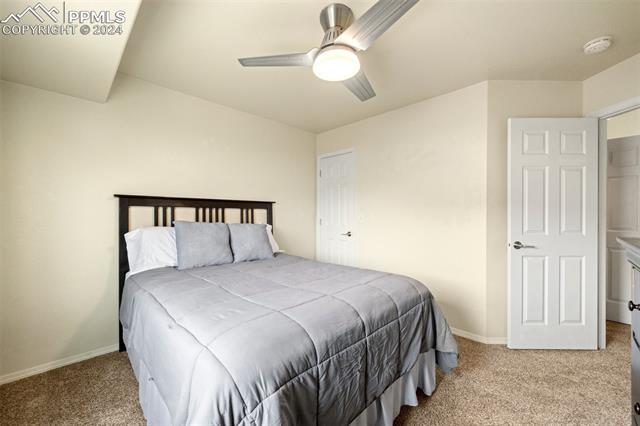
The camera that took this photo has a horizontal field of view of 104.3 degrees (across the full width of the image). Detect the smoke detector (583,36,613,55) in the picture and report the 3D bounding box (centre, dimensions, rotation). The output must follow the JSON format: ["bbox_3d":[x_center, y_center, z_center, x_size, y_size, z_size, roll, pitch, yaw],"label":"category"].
[{"bbox_3d":[1.989,-1.195,1.785,0.137,0.045,0.137,0,0,-45],"label":"smoke detector"}]

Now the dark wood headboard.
[{"bbox_3d":[-1.190,0.526,2.703,1.617,1.350,0.077,0,0,-45],"label":"dark wood headboard"}]

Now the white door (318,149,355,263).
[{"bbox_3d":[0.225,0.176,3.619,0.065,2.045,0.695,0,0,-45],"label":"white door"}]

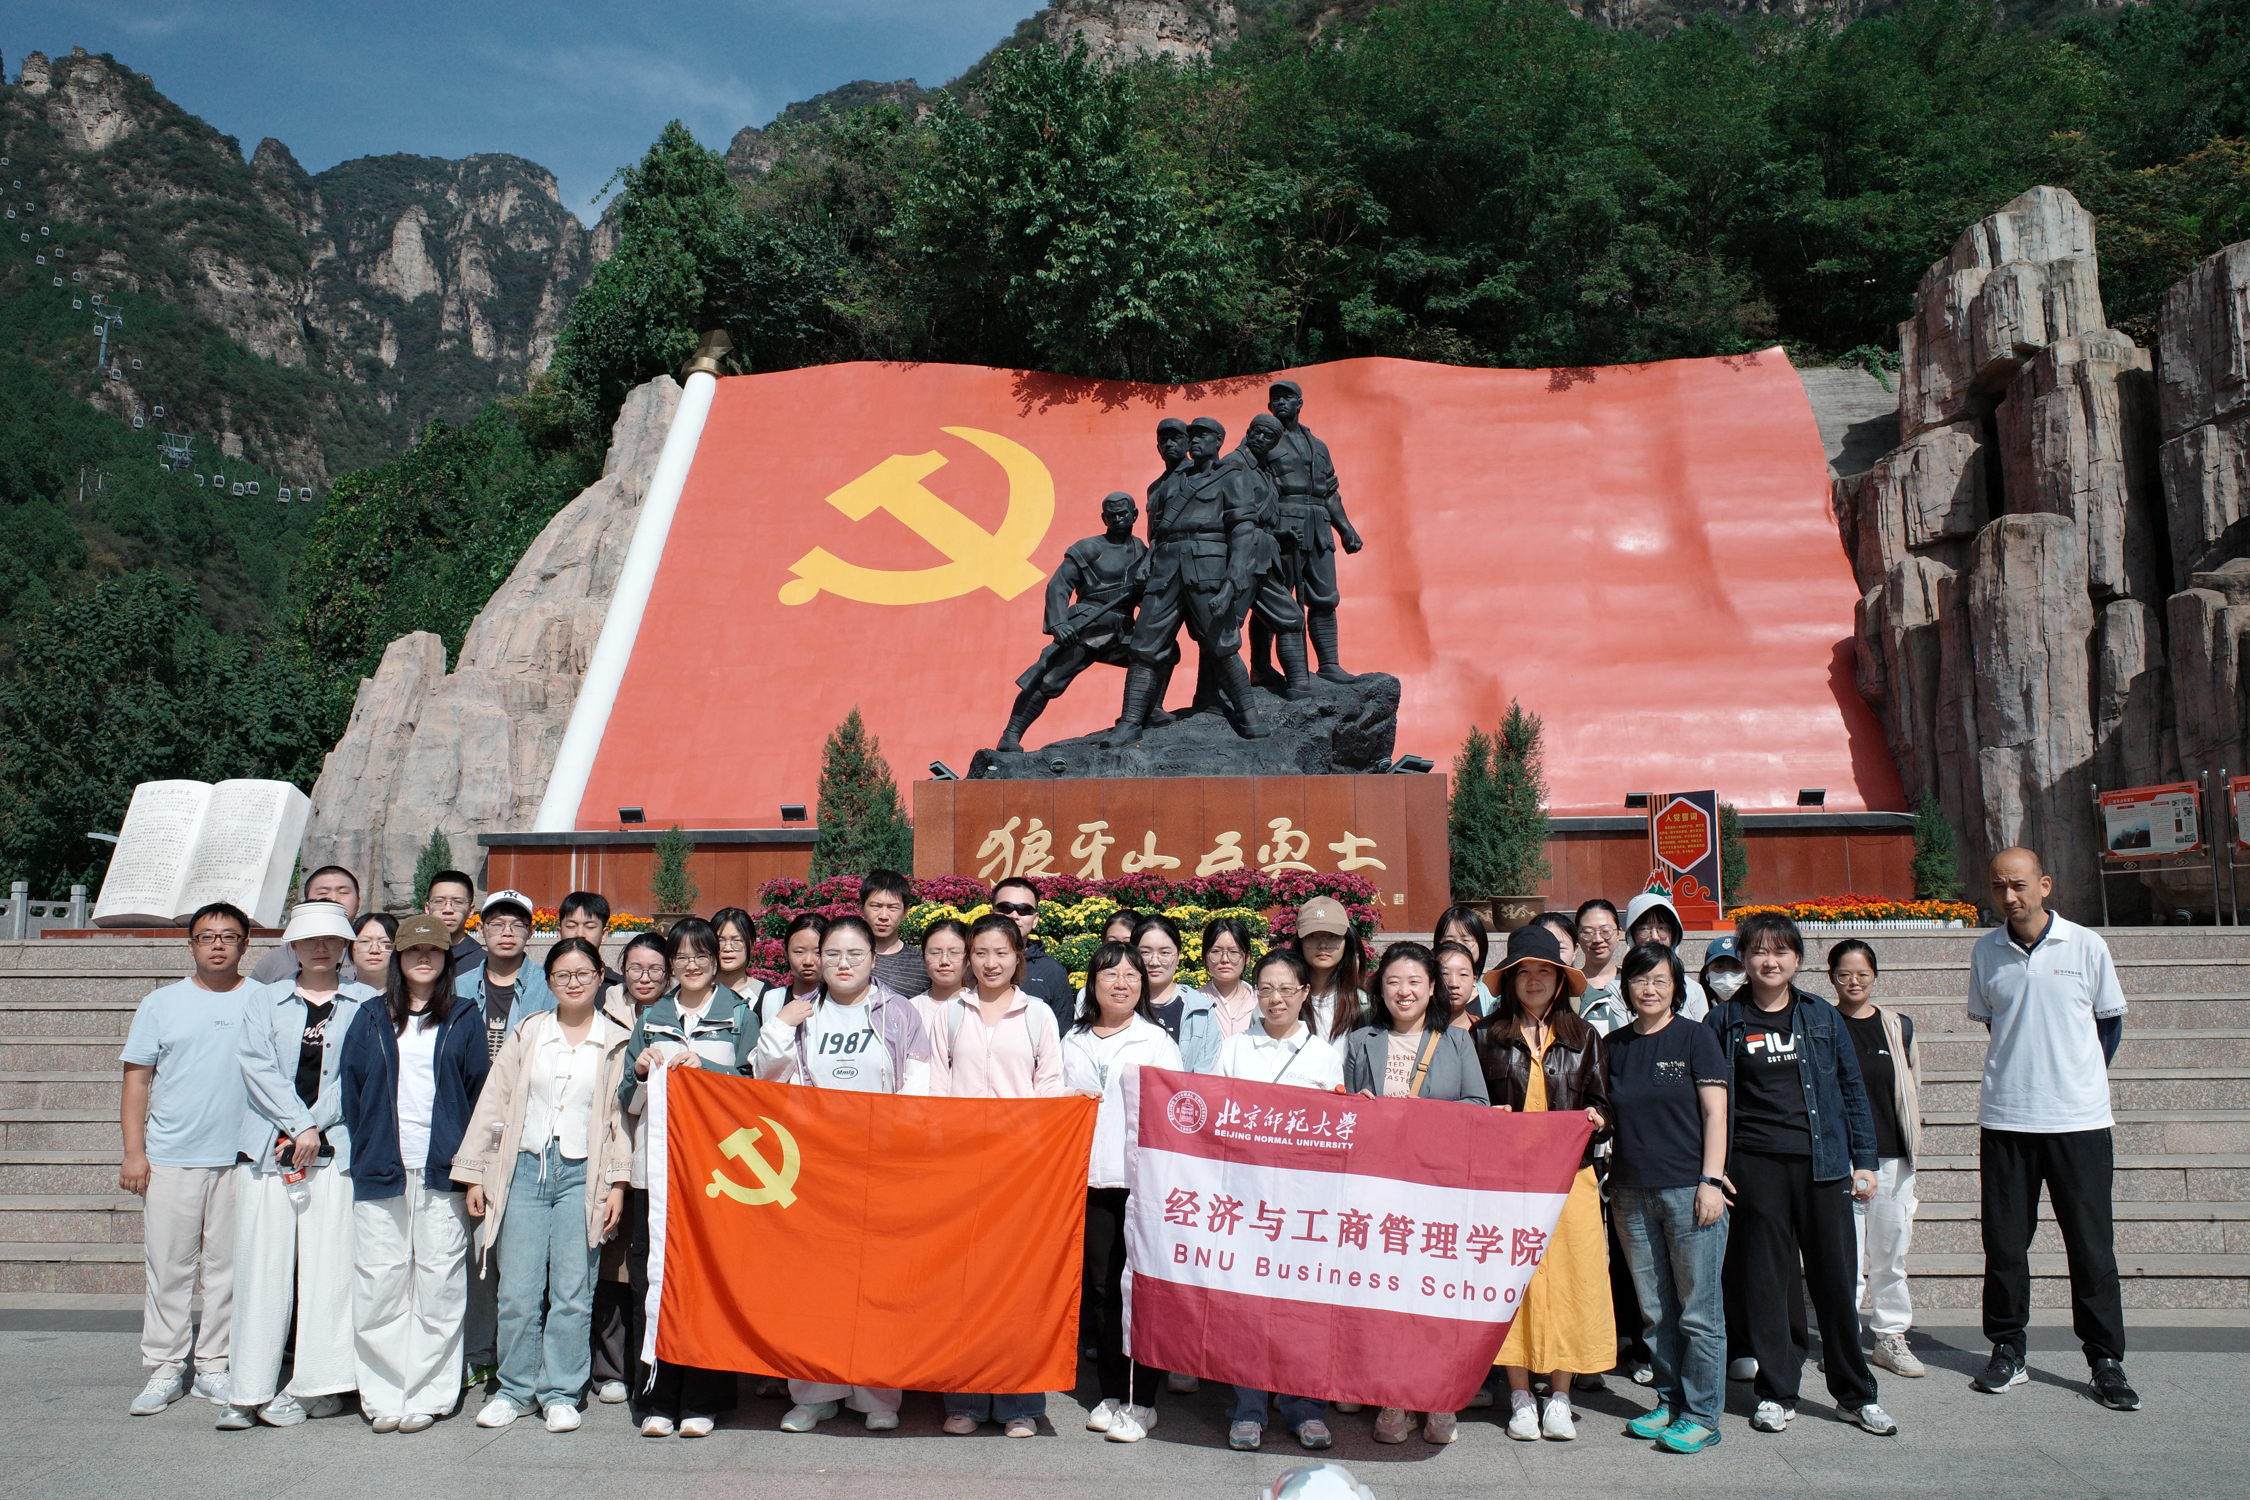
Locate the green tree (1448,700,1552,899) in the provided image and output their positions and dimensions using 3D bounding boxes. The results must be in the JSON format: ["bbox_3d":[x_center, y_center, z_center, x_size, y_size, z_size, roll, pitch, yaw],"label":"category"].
[{"bbox_3d":[3.689,0.479,17.243,1.009,1.981,1.050,-1,-7,4],"label":"green tree"}]

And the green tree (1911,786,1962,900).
[{"bbox_3d":[10.133,1.161,21.855,0.639,1.449,0.660,-1,-7,4],"label":"green tree"}]

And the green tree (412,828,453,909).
[{"bbox_3d":[-9.246,1.602,23.476,0.657,1.131,0.600,-1,-7,4],"label":"green tree"}]

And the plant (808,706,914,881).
[{"bbox_3d":[-2.679,0.515,17.890,1.147,1.948,1.100,-1,-7,4],"label":"plant"}]

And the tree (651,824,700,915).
[{"bbox_3d":[-5.889,1.566,22.941,0.659,1.197,0.620,-1,-7,4],"label":"tree"}]

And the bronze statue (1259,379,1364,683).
[{"bbox_3d":[1.964,-2.362,18.903,1.209,3.393,0.950,-2,-7,11],"label":"bronze statue"}]

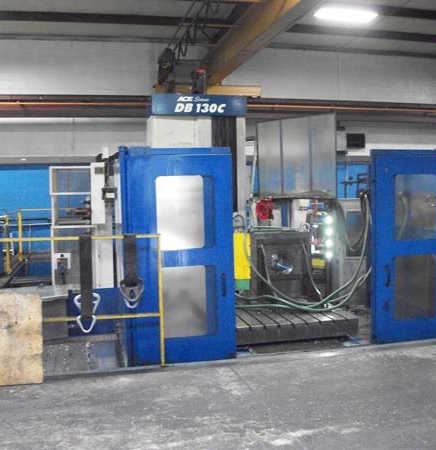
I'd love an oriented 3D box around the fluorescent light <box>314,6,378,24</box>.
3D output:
[{"bbox_3d":[2.270,-3.701,9.800,1.220,0.110,0.320,-3,5,-18],"label":"fluorescent light"}]

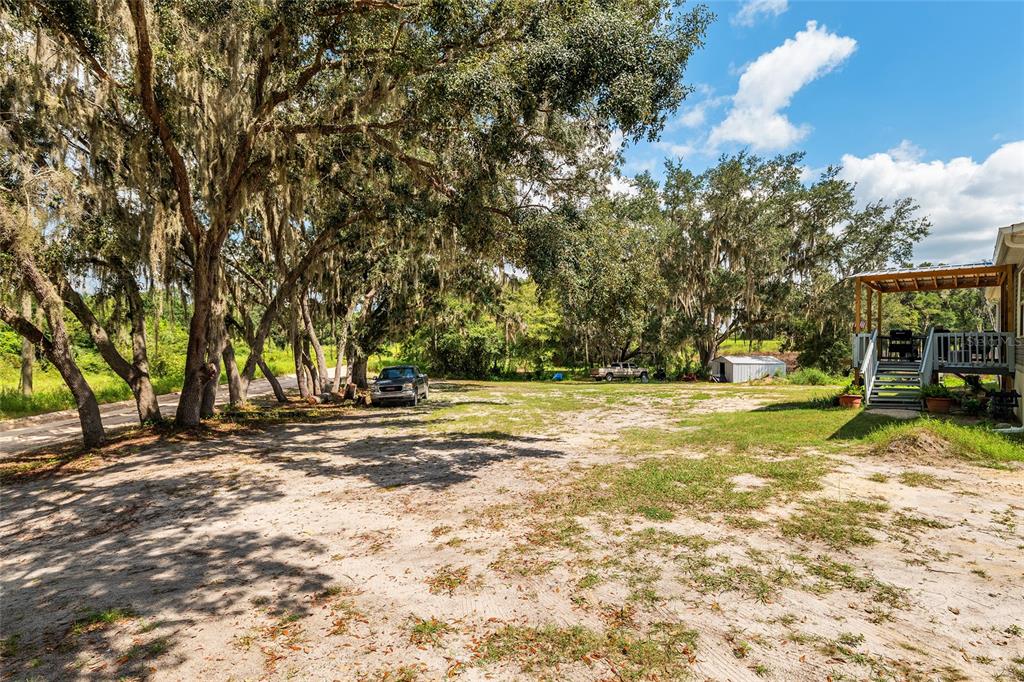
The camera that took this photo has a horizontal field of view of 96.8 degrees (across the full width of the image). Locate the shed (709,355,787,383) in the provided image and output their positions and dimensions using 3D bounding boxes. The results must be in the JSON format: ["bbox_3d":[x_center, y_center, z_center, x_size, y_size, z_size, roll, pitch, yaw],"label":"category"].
[{"bbox_3d":[21.400,2.480,41.600,4.550,2.240,4.500,0,0,0],"label":"shed"}]

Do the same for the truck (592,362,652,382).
[{"bbox_3d":[10.850,3.070,45.500,5.600,1.840,1.930,0,0,-15],"label":"truck"}]

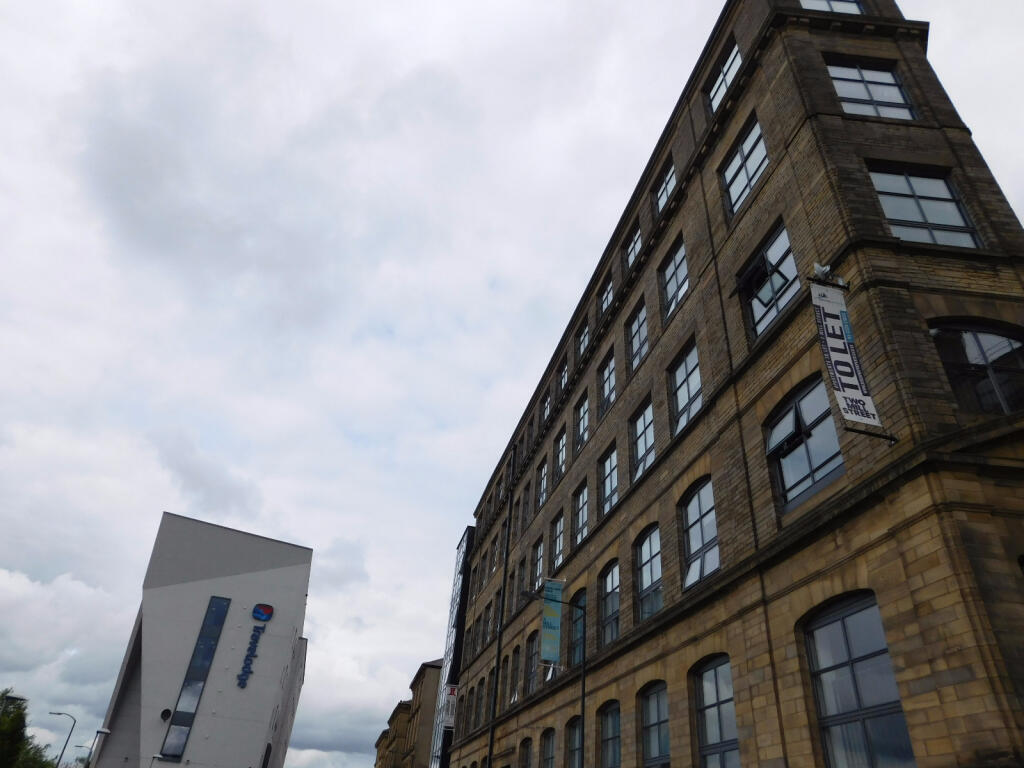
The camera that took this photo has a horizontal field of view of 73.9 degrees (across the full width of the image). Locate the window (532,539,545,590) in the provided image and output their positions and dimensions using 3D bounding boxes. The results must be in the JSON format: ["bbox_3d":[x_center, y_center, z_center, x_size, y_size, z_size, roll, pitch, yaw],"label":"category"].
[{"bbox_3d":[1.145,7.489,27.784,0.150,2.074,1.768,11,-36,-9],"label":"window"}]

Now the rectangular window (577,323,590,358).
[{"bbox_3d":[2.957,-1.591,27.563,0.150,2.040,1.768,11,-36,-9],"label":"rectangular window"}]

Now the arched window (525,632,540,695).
[{"bbox_3d":[0.898,11.019,26.890,0.180,2.254,1.820,11,-35,-9],"label":"arched window"}]

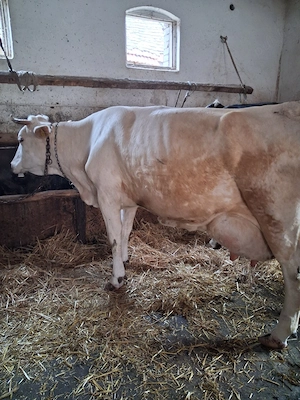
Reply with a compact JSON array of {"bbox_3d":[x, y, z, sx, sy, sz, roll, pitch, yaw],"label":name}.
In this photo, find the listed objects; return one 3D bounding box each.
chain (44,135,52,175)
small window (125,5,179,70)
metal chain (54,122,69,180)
[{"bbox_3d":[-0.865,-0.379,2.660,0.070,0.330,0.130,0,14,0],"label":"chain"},{"bbox_3d":[0.041,-2.111,4.117,0.760,0.752,0.120,-5,15,-22],"label":"small window"},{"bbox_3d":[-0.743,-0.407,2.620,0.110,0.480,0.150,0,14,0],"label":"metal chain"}]

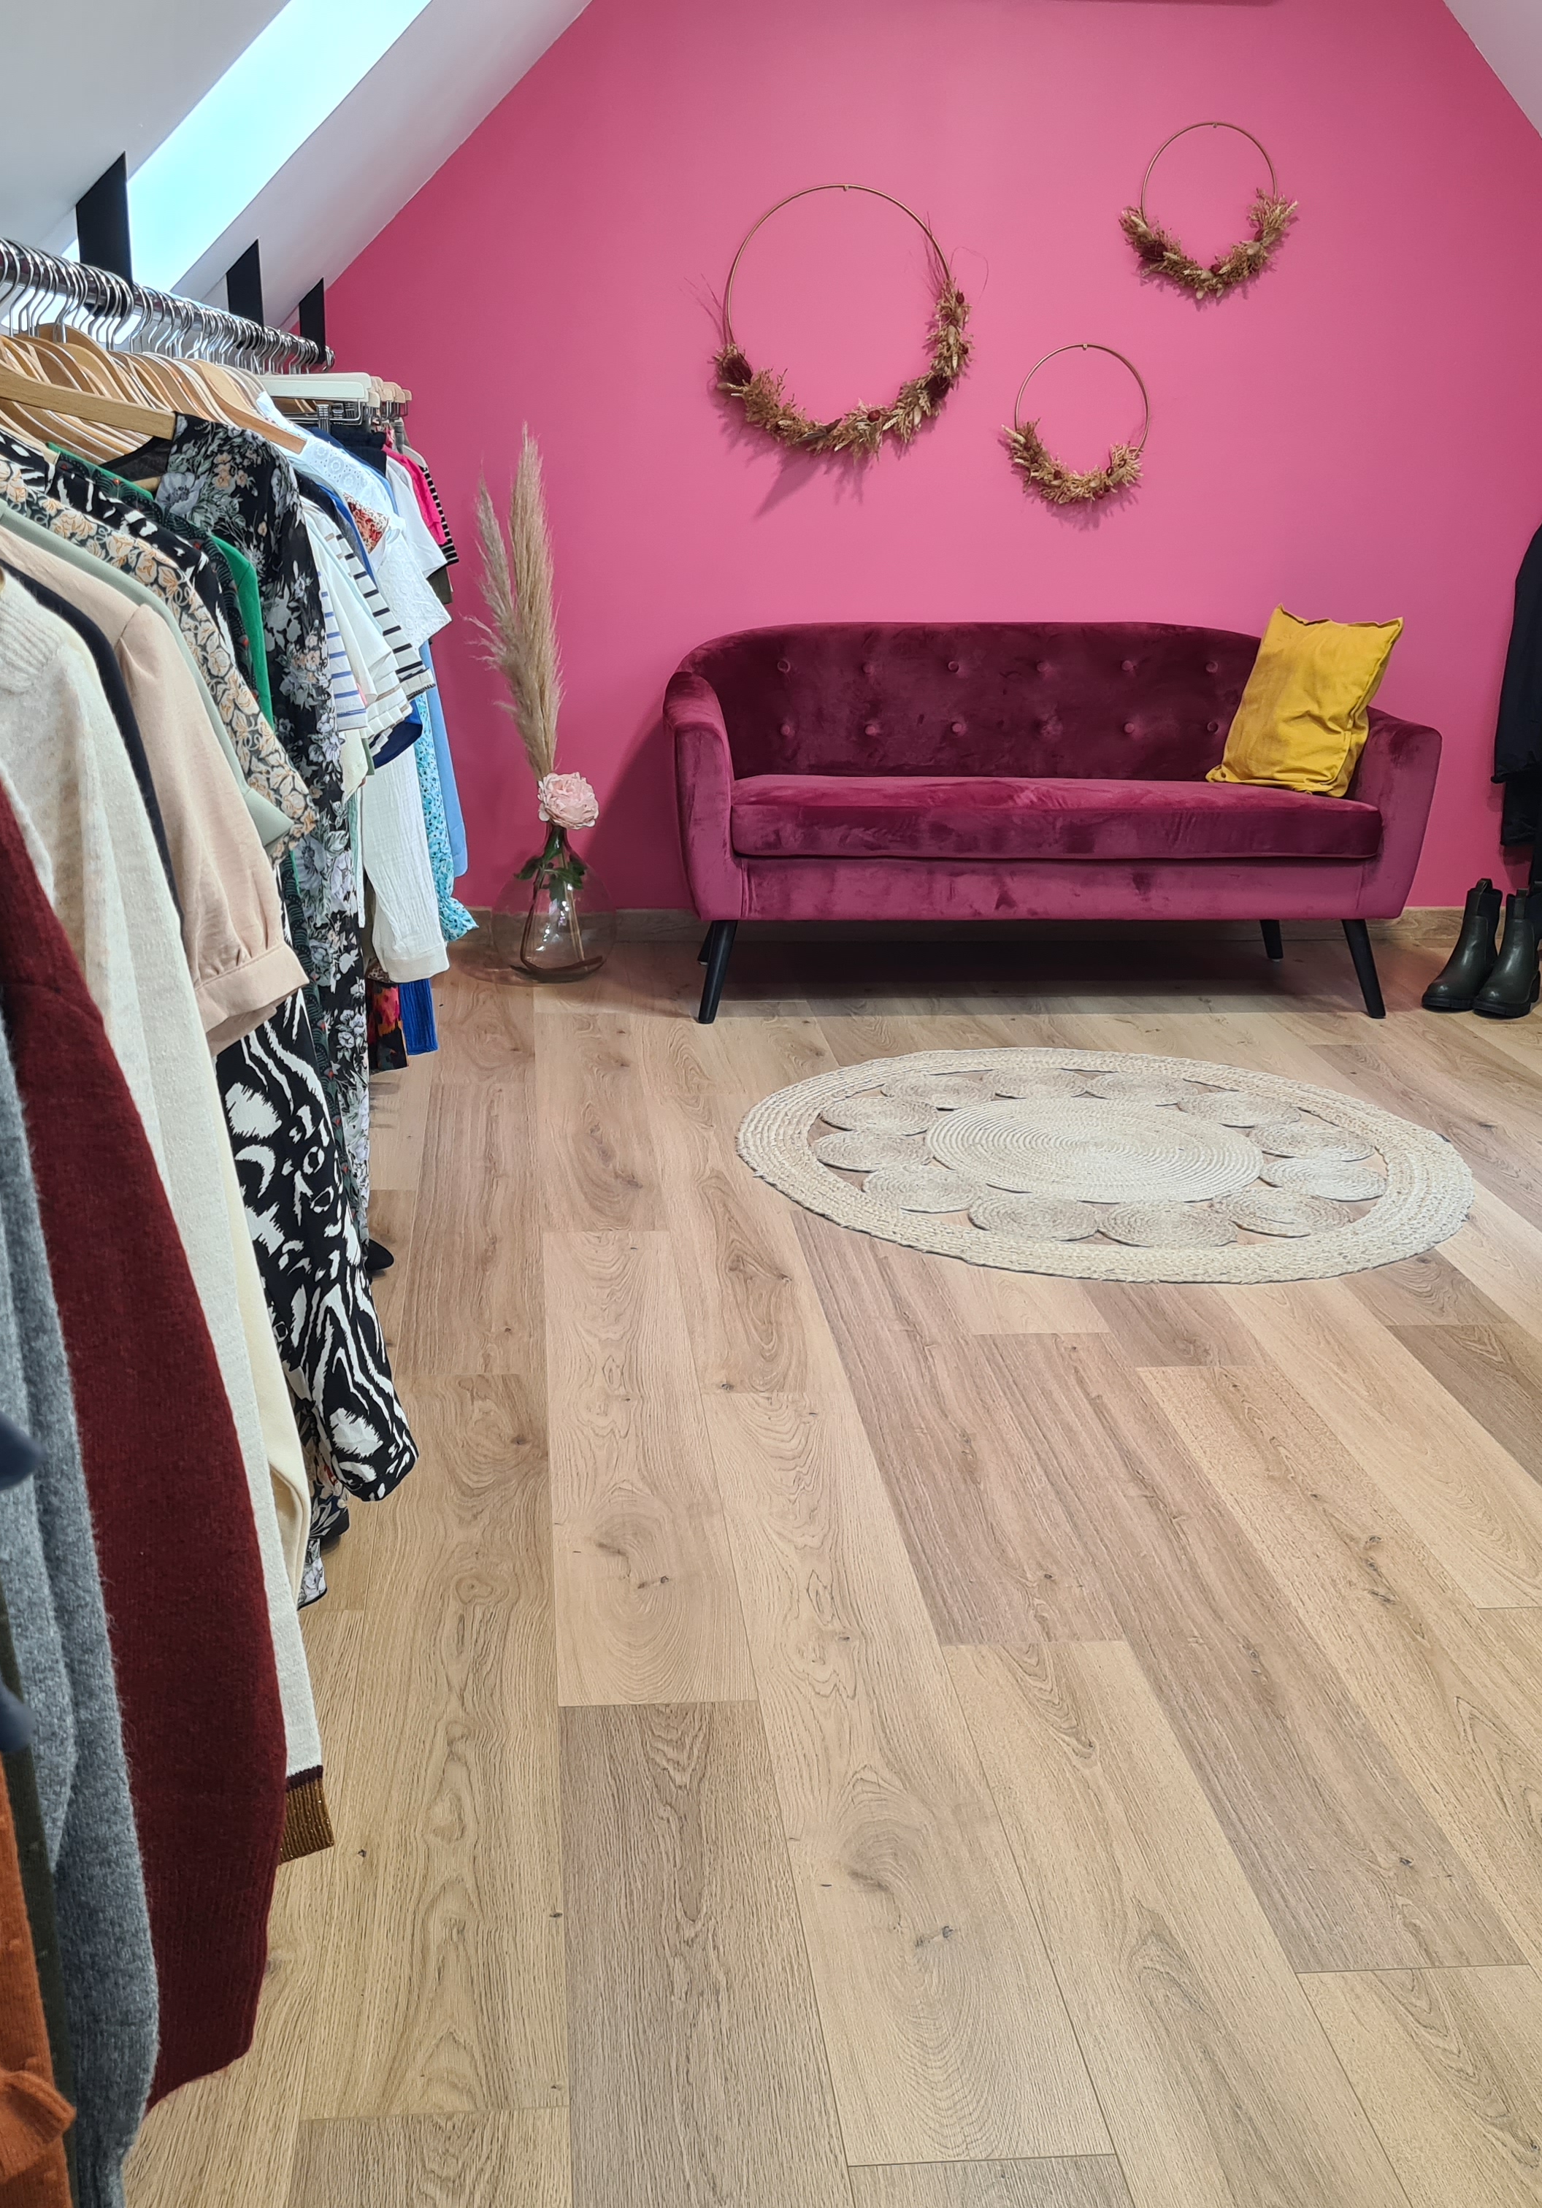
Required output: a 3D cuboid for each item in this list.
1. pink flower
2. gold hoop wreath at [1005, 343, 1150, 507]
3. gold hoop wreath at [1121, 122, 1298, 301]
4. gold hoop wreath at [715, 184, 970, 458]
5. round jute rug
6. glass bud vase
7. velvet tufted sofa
[{"bbox_3d":[-0.442,-0.660,4.827,0.130,0.120,0.120,-1,17,-6],"label":"pink flower"},{"bbox_3d":[0.682,-1.510,4.928,0.330,0.348,0.060,-1,17,-6],"label":"gold hoop wreath"},{"bbox_3d":[0.959,-1.945,4.826,0.397,0.359,0.060,-1,17,-6],"label":"gold hoop wreath"},{"bbox_3d":[0.157,-1.696,4.809,0.560,0.561,0.070,-1,17,-6],"label":"gold hoop wreath"},{"bbox_3d":[0.566,0.071,3.785,1.250,0.012,1.260,1,17,0],"label":"round jute rug"},{"bbox_3d":[-0.469,-0.444,4.891,0.250,0.300,0.250,-1,17,-6],"label":"glass bud vase"},{"bbox_3d":[0.575,-0.637,4.821,1.650,0.760,0.700,-1,17,-6],"label":"velvet tufted sofa"}]

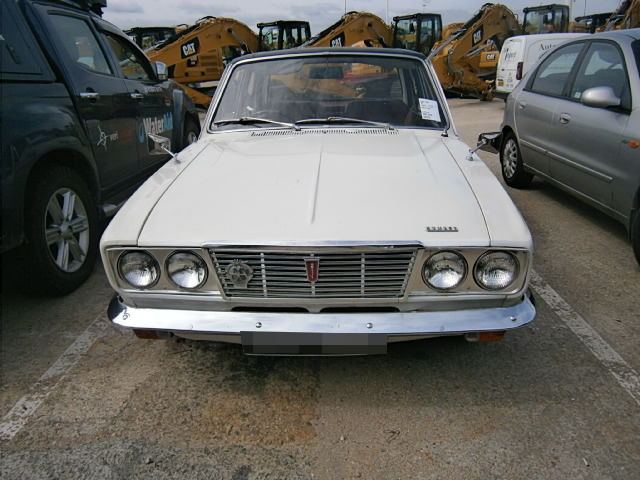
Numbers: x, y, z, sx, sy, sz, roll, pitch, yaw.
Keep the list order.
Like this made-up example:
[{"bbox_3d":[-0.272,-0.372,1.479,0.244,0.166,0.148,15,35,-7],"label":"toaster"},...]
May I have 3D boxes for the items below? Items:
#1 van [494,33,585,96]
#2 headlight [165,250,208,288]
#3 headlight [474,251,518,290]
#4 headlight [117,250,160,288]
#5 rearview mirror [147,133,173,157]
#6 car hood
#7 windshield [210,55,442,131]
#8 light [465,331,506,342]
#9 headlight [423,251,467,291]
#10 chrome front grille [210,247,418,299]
[{"bbox_3d":[7.533,-4.717,13.636,4.400,1.850,1.730,-3,20,-6],"label":"van"},{"bbox_3d":[-0.472,0.106,1.703,0.147,0.147,0.065,0,20,3],"label":"headlight"},{"bbox_3d":[0.614,0.105,1.665,0.147,0.147,0.065,0,20,3],"label":"headlight"},{"bbox_3d":[-0.653,0.108,1.733,0.147,0.147,0.065,0,20,3],"label":"headlight"},{"bbox_3d":[-0.769,-0.459,2.310,0.125,0.105,0.080,0,20,3],"label":"rearview mirror"},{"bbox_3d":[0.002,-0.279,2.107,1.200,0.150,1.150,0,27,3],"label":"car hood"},{"bbox_3d":[0.044,-0.904,2.893,1.360,0.120,0.565,0,61,3],"label":"windshield"},{"bbox_3d":[0.585,0.343,1.705,0.145,0.050,0.070,0,20,3],"label":"light"},{"bbox_3d":[0.431,0.104,1.654,0.147,0.147,0.065,0,20,3],"label":"headlight"},{"bbox_3d":[-0.020,0.123,1.684,0.725,0.190,0.065,0,20,3],"label":"chrome front grille"}]

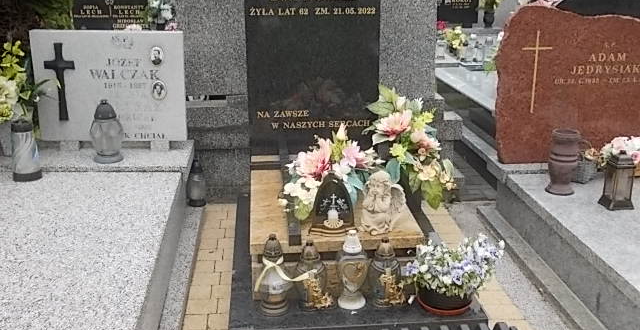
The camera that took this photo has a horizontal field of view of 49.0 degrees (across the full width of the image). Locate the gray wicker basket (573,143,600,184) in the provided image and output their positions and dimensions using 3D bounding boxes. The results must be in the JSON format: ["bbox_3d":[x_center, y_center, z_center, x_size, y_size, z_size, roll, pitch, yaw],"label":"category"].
[{"bbox_3d":[1.348,-0.017,3.567,0.147,0.191,0.137,-1,18,-5],"label":"gray wicker basket"}]

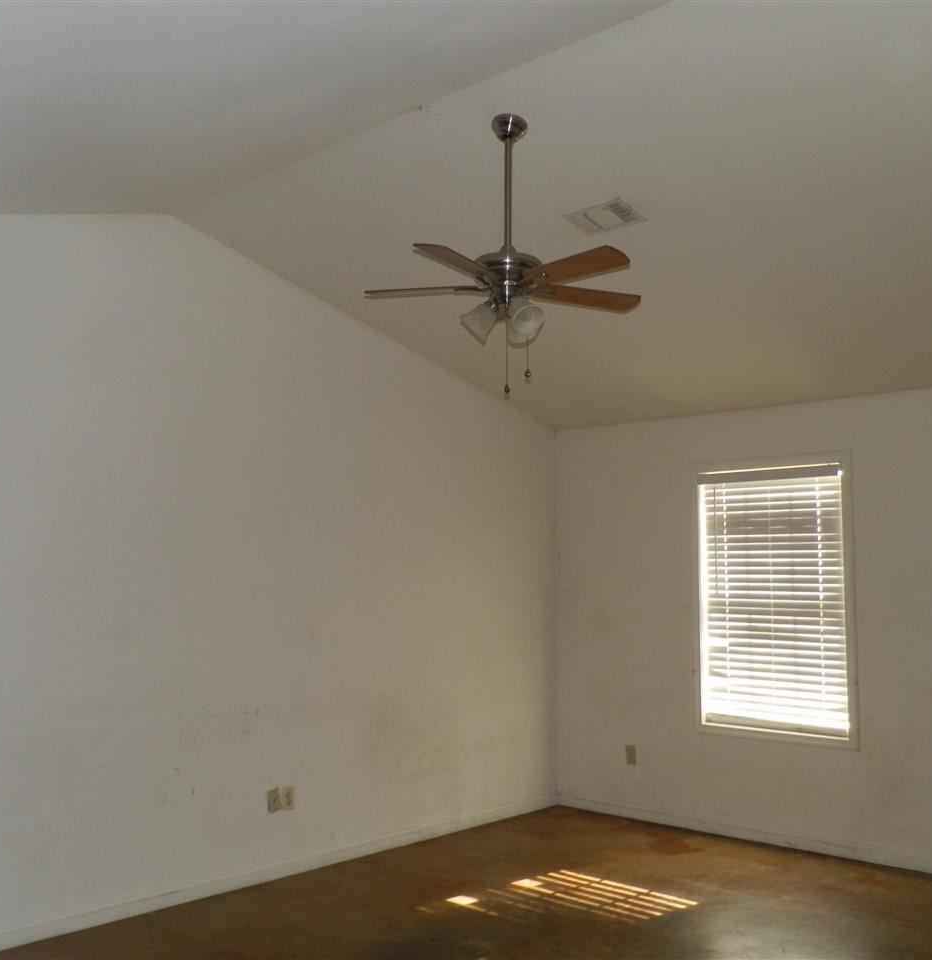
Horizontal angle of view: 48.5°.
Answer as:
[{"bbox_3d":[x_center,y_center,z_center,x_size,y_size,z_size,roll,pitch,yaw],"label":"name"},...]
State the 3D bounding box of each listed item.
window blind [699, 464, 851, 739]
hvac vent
[{"bbox_3d":[1.720,0.672,5.870,0.860,1.465,0.060,-5,-7,42],"label":"window blind"},{"bbox_3d":[0.577,-1.088,4.326,0.298,0.030,0.195,-5,-22,42],"label":"hvac vent"}]

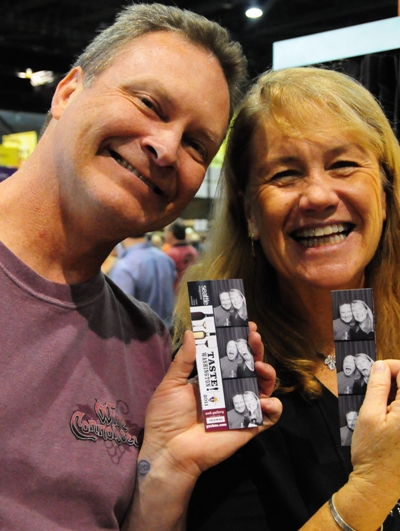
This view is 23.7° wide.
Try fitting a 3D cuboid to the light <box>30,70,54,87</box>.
[{"bbox_3d":[-5.282,-6.271,32.000,0.800,0.500,0.500,-1,2,-9],"label":"light"}]

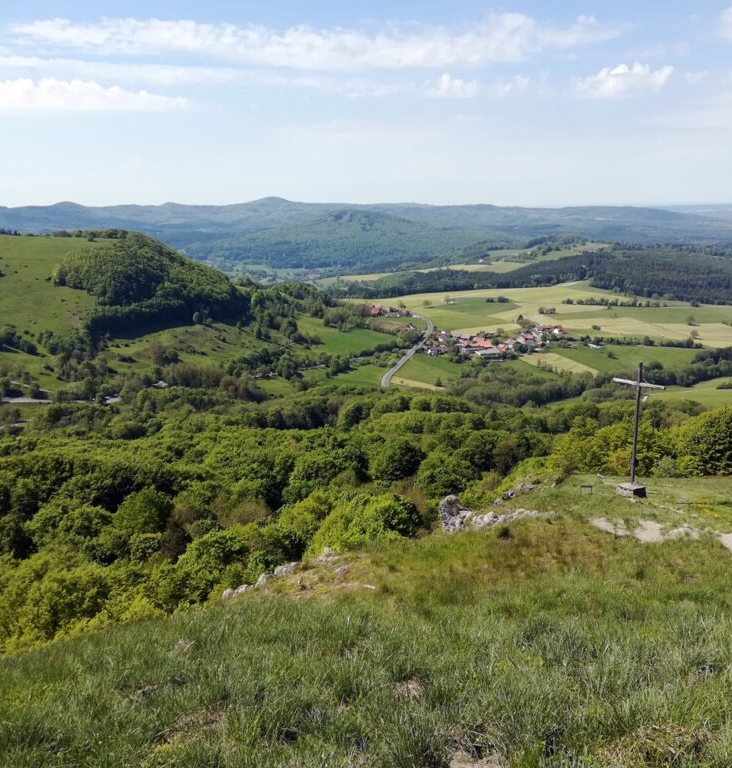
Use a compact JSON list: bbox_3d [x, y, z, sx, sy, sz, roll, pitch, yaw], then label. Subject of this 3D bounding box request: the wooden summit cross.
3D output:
[{"bbox_3d":[15.169,2.567,42.970,1.000,7.620,3.000,-13,18,-42],"label":"wooden summit cross"}]

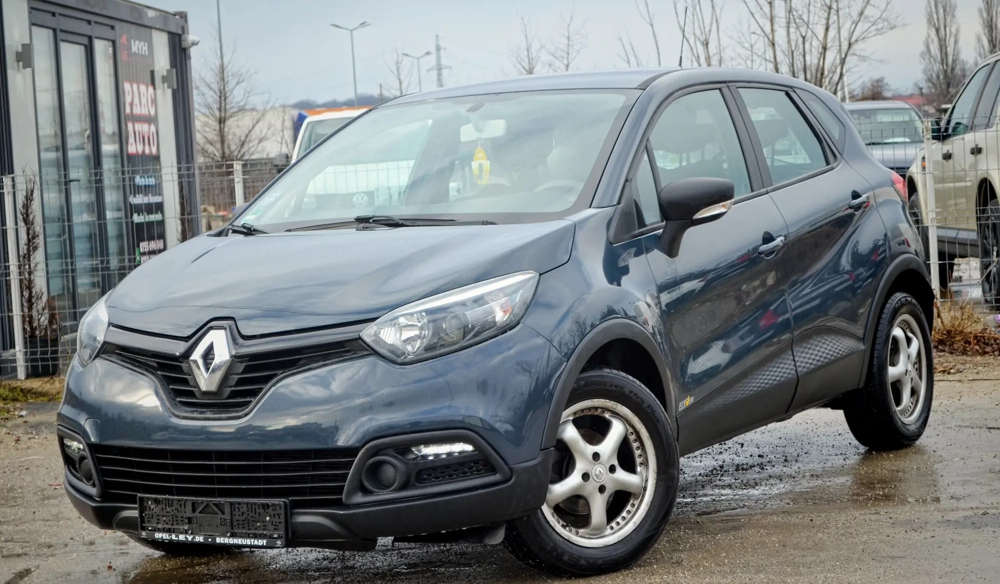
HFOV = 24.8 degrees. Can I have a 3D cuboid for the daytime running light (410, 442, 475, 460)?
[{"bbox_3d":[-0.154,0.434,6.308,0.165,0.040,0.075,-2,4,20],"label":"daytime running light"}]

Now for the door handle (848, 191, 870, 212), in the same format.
[{"bbox_3d":[1.358,-0.343,8.587,0.053,0.048,0.190,-2,4,30],"label":"door handle"}]

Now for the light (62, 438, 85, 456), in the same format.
[{"bbox_3d":[-1.320,0.476,7.048,0.050,0.050,0.170,-6,4,-35],"label":"light"}]

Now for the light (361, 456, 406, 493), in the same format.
[{"bbox_3d":[-0.314,0.511,6.343,0.108,0.106,0.080,-2,4,23],"label":"light"}]

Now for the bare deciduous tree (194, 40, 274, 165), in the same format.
[{"bbox_3d":[-7.075,-4.340,60.144,2.508,4.565,2.508,-2,4,30],"label":"bare deciduous tree"}]

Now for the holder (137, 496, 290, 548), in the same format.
[{"bbox_3d":[-0.824,0.657,6.536,0.530,0.133,0.030,-2,4,31],"label":"holder"}]

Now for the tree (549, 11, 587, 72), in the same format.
[{"bbox_3d":[1.940,-5.020,60.151,1.400,4.900,1.400,-4,4,0],"label":"tree"}]

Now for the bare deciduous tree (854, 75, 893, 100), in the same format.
[{"bbox_3d":[29.746,-14.575,180.162,3.089,5.164,3.089,-2,4,30],"label":"bare deciduous tree"}]

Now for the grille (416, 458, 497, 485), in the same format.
[{"bbox_3d":[-0.120,0.501,6.343,0.225,0.065,0.045,-3,4,5],"label":"grille"}]

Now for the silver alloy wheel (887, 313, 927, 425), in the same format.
[{"bbox_3d":[1.546,0.309,9.055,0.180,0.440,0.440,-2,4,30],"label":"silver alloy wheel"}]

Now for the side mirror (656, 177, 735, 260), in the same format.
[{"bbox_3d":[0.624,-0.239,7.214,0.240,0.250,0.170,-2,4,31],"label":"side mirror"}]

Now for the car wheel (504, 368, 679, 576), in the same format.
[{"bbox_3d":[0.251,0.545,6.856,0.620,0.620,0.205,-6,4,-34],"label":"car wheel"}]

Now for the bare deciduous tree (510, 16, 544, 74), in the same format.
[{"bbox_3d":[0.883,-4.933,60.150,1.300,4.860,1.300,-4,4,0],"label":"bare deciduous tree"}]

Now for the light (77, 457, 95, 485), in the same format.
[{"bbox_3d":[-1.238,0.535,6.850,0.085,0.085,0.065,-2,4,30],"label":"light"}]

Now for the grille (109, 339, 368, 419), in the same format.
[{"bbox_3d":[-0.809,0.249,6.580,0.950,0.210,0.160,-2,4,31],"label":"grille"}]

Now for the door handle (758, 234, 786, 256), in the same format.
[{"bbox_3d":[0.941,-0.162,7.846,0.053,0.048,0.200,-2,4,30],"label":"door handle"}]

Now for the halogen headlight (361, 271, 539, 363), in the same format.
[{"bbox_3d":[-0.129,0.084,6.452,0.360,0.230,0.460,-2,4,30],"label":"halogen headlight"}]

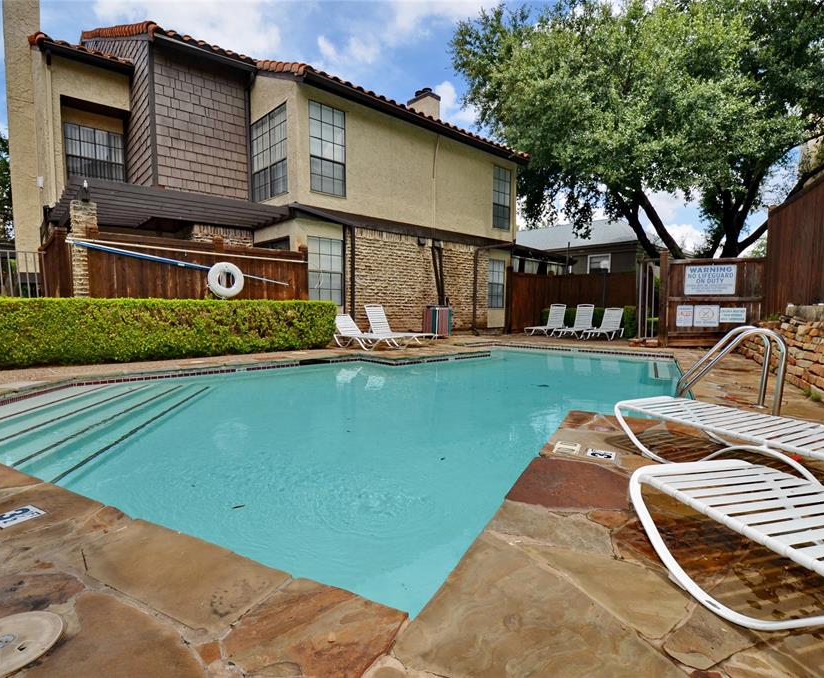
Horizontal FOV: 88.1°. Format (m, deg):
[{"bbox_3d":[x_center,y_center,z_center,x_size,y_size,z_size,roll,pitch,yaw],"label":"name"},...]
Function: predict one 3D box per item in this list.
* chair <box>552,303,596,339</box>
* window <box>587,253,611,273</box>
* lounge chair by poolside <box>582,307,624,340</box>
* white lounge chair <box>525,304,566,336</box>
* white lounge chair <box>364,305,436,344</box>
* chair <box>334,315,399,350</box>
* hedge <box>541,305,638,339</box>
[{"bbox_3d":[4.889,-0.521,12.755,0.610,0.977,1.754,4,6,43],"label":"chair"},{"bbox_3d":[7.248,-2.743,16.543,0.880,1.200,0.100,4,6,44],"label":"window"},{"bbox_3d":[5.570,-0.434,12.312,0.610,0.868,1.899,4,6,43],"label":"lounge chair by poolside"},{"bbox_3d":[4.296,-0.581,13.546,0.610,0.984,1.754,4,6,43],"label":"white lounge chair"},{"bbox_3d":[-0.333,-0.308,9.983,0.610,0.950,1.779,-4,6,-42],"label":"white lounge chair"},{"bbox_3d":[-1.090,-0.166,9.576,0.610,0.723,2.033,-4,6,-42],"label":"chair"},{"bbox_3d":[5.957,-0.605,14.257,3.182,0.930,0.660,4,6,45],"label":"hedge"}]

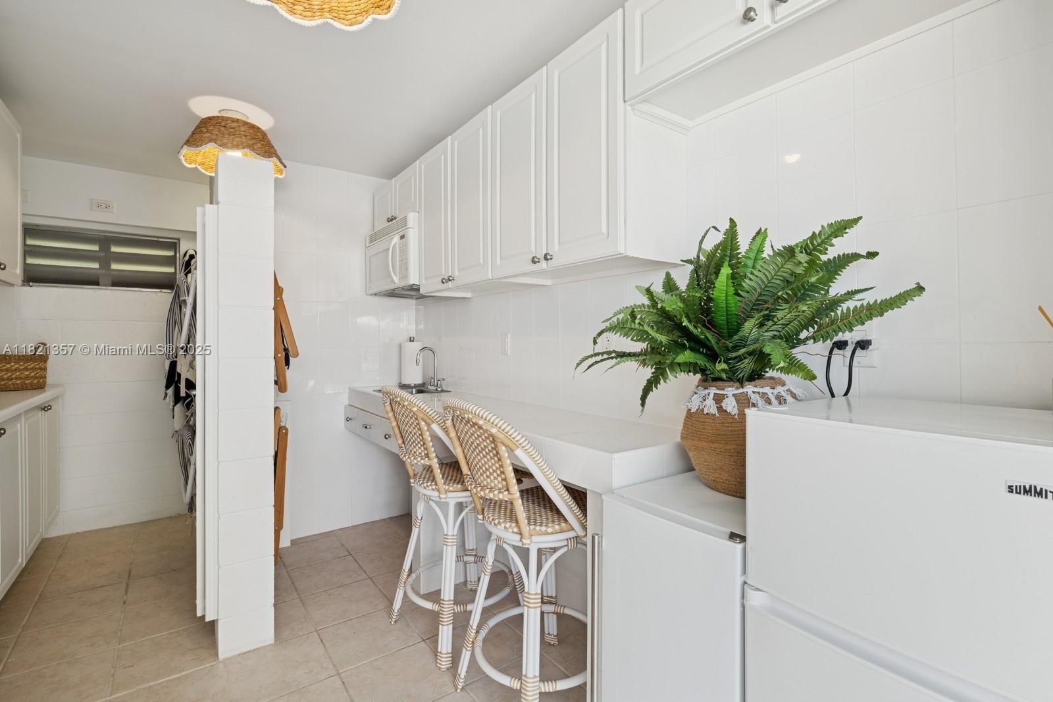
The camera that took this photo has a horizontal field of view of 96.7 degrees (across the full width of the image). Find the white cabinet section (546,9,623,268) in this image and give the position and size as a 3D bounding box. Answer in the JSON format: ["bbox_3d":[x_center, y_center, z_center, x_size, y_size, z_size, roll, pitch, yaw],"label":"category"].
[{"bbox_3d":[0.314,-0.671,1.661,0.320,0.755,0.373,0,0,-37],"label":"white cabinet section"}]

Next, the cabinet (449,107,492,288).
[{"bbox_3d":[-0.126,-0.682,2.253,0.333,0.741,0.366,0,1,-37],"label":"cabinet"}]

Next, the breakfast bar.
[{"bbox_3d":[-0.304,0.733,2.336,0.498,0.943,2.430,0,0,-37],"label":"breakfast bar"}]

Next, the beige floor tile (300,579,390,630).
[{"bbox_3d":[-0.867,1.207,2.251,0.337,0.012,0.336,0,0,-37],"label":"beige floor tile"}]

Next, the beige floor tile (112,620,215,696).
[{"bbox_3d":[-1.424,1.214,1.867,0.335,0.010,0.335,0,1,-37],"label":"beige floor tile"}]

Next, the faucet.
[{"bbox_3d":[-0.625,0.107,2.974,0.170,0.275,0.230,0,1,-37],"label":"faucet"}]

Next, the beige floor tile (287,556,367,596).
[{"bbox_3d":[-1.064,1.206,2.515,0.335,0.010,0.335,0,1,-37],"label":"beige floor tile"}]

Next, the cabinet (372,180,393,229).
[{"bbox_3d":[-0.826,-0.937,3.183,0.320,0.283,0.375,0,0,-37],"label":"cabinet"}]

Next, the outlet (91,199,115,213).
[{"bbox_3d":[-2.821,-0.970,3.120,0.124,0.077,0.010,0,1,-37],"label":"outlet"}]

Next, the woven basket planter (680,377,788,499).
[{"bbox_3d":[0.590,0.228,1.284,0.320,0.287,0.320,0,0,-37],"label":"woven basket planter"}]

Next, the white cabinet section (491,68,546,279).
[{"bbox_3d":[0.080,-0.696,2.006,0.305,0.765,0.385,0,1,-37],"label":"white cabinet section"}]

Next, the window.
[{"bbox_3d":[-2.832,-0.602,3.159,0.770,0.389,0.080,0,0,-37],"label":"window"}]

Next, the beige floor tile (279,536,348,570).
[{"bbox_3d":[-1.270,1.203,2.789,0.337,0.012,0.336,0,0,-37],"label":"beige floor tile"}]

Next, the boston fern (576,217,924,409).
[{"bbox_3d":[0.519,-0.100,1.237,0.560,0.500,0.720,0,1,-37],"label":"boston fern"}]

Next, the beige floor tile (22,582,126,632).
[{"bbox_3d":[-2.114,1.209,2.210,0.335,0.010,0.330,0,1,-37],"label":"beige floor tile"}]

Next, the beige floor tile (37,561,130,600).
[{"bbox_3d":[-2.314,1.205,2.473,0.335,0.010,0.335,0,1,-37],"label":"beige floor tile"}]

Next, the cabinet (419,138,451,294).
[{"bbox_3d":[-0.355,-0.688,2.554,0.320,0.753,0.370,0,0,-37],"label":"cabinet"}]

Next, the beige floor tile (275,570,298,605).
[{"bbox_3d":[-1.338,1.203,2.318,0.337,0.012,0.336,0,0,-37],"label":"beige floor tile"}]

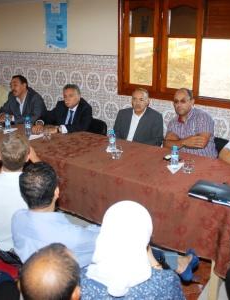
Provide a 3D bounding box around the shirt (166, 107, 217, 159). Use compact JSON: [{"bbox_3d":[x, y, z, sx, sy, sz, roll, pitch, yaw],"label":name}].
[{"bbox_3d":[0.596,-0.029,2.965,0.500,0.600,0.380,13,23,31],"label":"shirt"}]

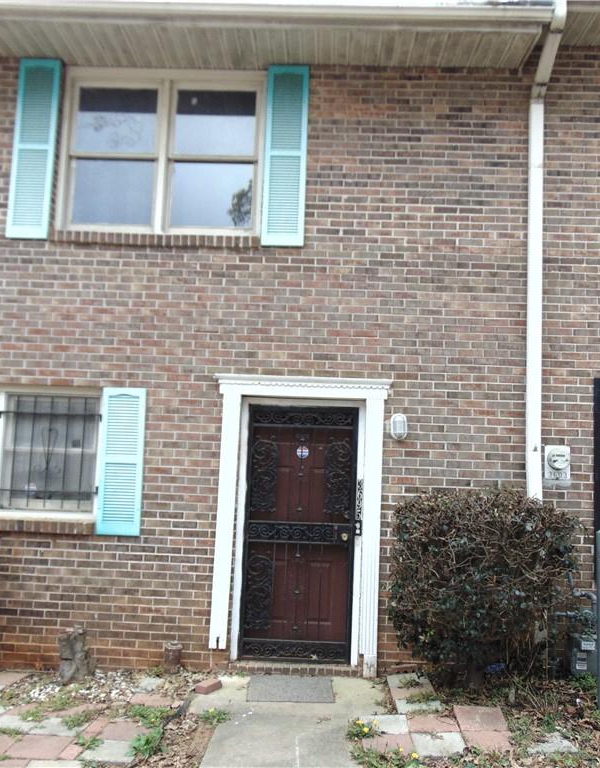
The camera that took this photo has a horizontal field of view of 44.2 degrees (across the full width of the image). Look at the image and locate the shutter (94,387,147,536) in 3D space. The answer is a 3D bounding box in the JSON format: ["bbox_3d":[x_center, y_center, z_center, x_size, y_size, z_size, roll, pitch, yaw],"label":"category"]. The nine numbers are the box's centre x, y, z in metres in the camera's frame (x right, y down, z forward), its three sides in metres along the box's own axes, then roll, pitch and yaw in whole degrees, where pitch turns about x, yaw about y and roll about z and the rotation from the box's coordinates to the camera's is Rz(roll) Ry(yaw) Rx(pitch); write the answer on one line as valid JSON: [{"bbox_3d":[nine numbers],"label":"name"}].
[{"bbox_3d":[-1.455,0.634,6.054,0.355,1.193,0.040,2,-6,2],"label":"shutter"}]

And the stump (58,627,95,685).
[{"bbox_3d":[-1.700,2.071,5.668,0.268,0.406,0.280,2,-6,2],"label":"stump"}]

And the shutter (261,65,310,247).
[{"bbox_3d":[-0.117,-1.944,6.285,0.350,1.589,0.040,2,-6,2],"label":"shutter"}]

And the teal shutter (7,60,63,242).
[{"bbox_3d":[-2.276,-2.018,6.343,0.354,1.593,0.040,2,-6,2],"label":"teal shutter"}]

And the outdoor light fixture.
[{"bbox_3d":[0.806,0.346,5.988,0.133,0.211,0.110,2,-6,2],"label":"outdoor light fixture"}]

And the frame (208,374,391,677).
[{"bbox_3d":[-0.012,1.109,5.978,1.427,2.332,0.160,2,-6,2],"label":"frame"}]

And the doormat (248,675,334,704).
[{"bbox_3d":[-0.070,2.279,5.541,0.635,0.015,0.570,2,-6,2],"label":"doormat"}]

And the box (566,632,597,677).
[{"bbox_3d":[2.139,2.037,5.570,0.220,0.315,0.180,2,-6,2],"label":"box"}]

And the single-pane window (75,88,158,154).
[{"bbox_3d":[-1.601,-2.297,6.461,0.727,0.589,0.040,2,-6,2],"label":"single-pane window"}]

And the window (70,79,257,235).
[{"bbox_3d":[-1.193,-1.984,6.365,1.690,1.375,0.100,2,-6,2],"label":"window"}]

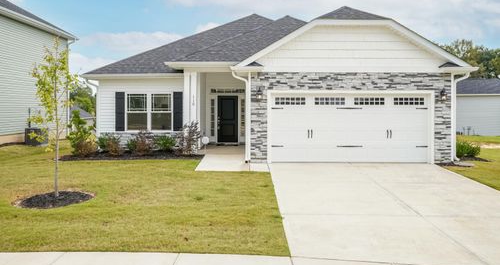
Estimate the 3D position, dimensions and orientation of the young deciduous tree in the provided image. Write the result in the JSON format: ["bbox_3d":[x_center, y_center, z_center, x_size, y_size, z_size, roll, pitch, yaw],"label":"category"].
[{"bbox_3d":[-4.107,-0.320,7.000,1.008,3.393,1.008,0,1,0],"label":"young deciduous tree"}]

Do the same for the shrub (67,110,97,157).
[{"bbox_3d":[-6.170,0.037,12.200,1.098,1.684,1.044,0,1,0],"label":"shrub"}]

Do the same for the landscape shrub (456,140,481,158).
[{"bbox_3d":[7.277,0.563,11.200,0.941,0.588,0.900,0,1,0],"label":"landscape shrub"}]

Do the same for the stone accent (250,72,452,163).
[{"bbox_3d":[3.147,-0.465,10.330,6.244,2.790,0.200,0,1,0],"label":"stone accent"}]

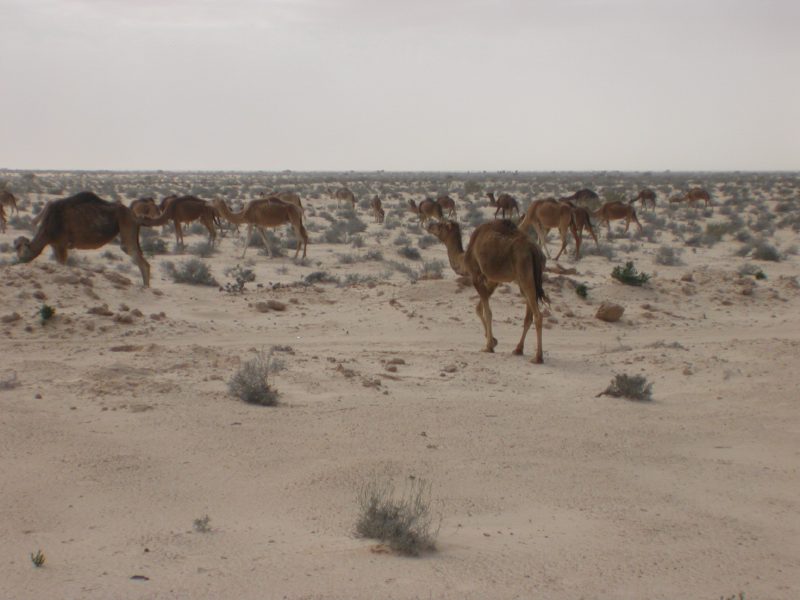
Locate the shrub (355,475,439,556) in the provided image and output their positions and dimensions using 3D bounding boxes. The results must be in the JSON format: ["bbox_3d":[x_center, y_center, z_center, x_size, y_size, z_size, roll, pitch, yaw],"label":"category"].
[{"bbox_3d":[-0.024,1.508,22.800,0.580,0.530,0.530,0,2,0],"label":"shrub"}]

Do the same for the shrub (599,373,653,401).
[{"bbox_3d":[2.594,0.993,37.400,0.610,0.310,0.500,0,2,0],"label":"shrub"}]

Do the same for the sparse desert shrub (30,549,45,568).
[{"bbox_3d":[-2.403,1.720,21.600,0.093,0.118,0.090,0,2,0],"label":"sparse desert shrub"}]

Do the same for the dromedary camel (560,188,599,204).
[{"bbox_3d":[14.598,-8.071,265.000,3.090,1.911,0.700,0,2,0],"label":"dromedary camel"}]

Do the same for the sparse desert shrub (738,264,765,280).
[{"bbox_3d":[7.605,-0.593,70.300,0.601,0.327,0.541,0,2,0],"label":"sparse desert shrub"}]

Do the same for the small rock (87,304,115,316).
[{"bbox_3d":[-5.221,0.184,57.000,0.450,0.200,0.330,0,2,0],"label":"small rock"}]

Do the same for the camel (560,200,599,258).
[{"bbox_3d":[5.559,-2.293,107.500,2.300,1.930,0.620,2,3,45],"label":"camel"}]

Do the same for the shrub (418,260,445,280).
[{"bbox_3d":[0.699,-0.655,72.300,0.574,0.420,0.517,0,2,0],"label":"shrub"}]

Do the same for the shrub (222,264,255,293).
[{"bbox_3d":[-3.187,-0.405,64.300,0.628,0.560,0.566,0,2,0],"label":"shrub"}]

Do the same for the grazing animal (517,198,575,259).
[{"bbox_3d":[4.442,-2.270,104.500,2.300,1.950,0.620,2,3,38],"label":"grazing animal"}]

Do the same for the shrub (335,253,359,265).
[{"bbox_3d":[-1.531,-1.210,95.000,0.640,0.350,0.580,0,2,0],"label":"shrub"}]

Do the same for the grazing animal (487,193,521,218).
[{"bbox_3d":[7.242,-6.542,228.000,2.400,1.900,0.700,0,2,-9],"label":"grazing animal"}]

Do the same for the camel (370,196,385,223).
[{"bbox_3d":[-1.519,-6.110,220.000,0.800,1.850,2.400,0,2,-9],"label":"camel"}]

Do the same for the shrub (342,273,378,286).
[{"bbox_3d":[-0.834,-0.433,68.800,0.757,0.280,0.681,0,2,0],"label":"shrub"}]

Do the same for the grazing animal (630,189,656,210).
[{"bbox_3d":[21.521,-8.838,288.000,2.300,1.970,0.650,1,2,20],"label":"grazing animal"}]

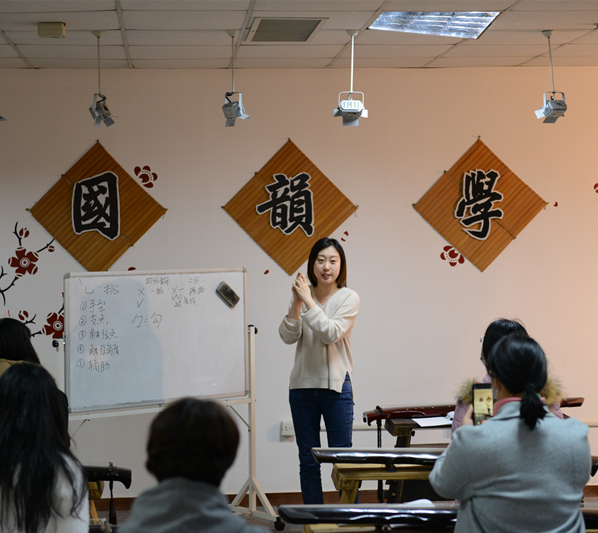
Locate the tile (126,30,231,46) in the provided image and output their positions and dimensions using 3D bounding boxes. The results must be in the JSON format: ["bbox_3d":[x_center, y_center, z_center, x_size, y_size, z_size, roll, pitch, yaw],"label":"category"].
[{"bbox_3d":[-0.600,-1.192,8.053,0.598,0.018,0.598,-1,1,-5],"label":"tile"}]

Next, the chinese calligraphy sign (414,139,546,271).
[{"bbox_3d":[1.124,-0.378,9.652,0.845,0.845,0.024,-1,1,-5],"label":"chinese calligraphy sign"}]

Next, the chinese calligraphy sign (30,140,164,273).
[{"bbox_3d":[-1.220,-0.342,9.454,0.845,0.845,0.024,-1,1,-5],"label":"chinese calligraphy sign"}]

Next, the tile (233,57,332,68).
[{"bbox_3d":[-0.104,-1.219,9.272,0.598,0.018,0.540,-1,1,-5],"label":"tile"}]

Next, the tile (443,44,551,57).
[{"bbox_3d":[1.141,-1.228,8.806,0.598,0.018,0.598,-1,1,-5],"label":"tile"}]

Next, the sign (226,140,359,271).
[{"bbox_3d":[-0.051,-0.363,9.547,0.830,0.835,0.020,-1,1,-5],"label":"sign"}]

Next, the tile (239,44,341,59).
[{"bbox_3d":[-0.054,-1.214,8.721,0.600,0.020,0.612,-1,1,-5],"label":"tile"}]

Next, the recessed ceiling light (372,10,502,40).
[{"bbox_3d":[0.647,-1.180,7.546,0.600,0.070,0.600,-1,1,-5],"label":"recessed ceiling light"}]

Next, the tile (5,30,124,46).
[{"bbox_3d":[-1.199,-1.185,7.997,0.595,0.020,0.595,-1,1,-5],"label":"tile"}]

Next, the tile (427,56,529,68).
[{"bbox_3d":[1.089,-1.242,9.387,0.595,0.020,0.549,-1,1,-5],"label":"tile"}]

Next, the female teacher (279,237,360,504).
[{"bbox_3d":[0.111,0.682,8.065,0.430,1.655,0.360,0,1,21],"label":"female teacher"}]

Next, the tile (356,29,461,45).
[{"bbox_3d":[0.595,-1.213,8.161,0.600,0.020,0.612,-1,1,-5],"label":"tile"}]

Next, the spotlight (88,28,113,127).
[{"bbox_3d":[-0.988,-0.933,7.800,0.105,0.495,0.125,0,1,28],"label":"spotlight"}]

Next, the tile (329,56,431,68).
[{"bbox_3d":[0.496,-1.233,9.335,0.600,0.020,0.520,-1,1,-5],"label":"tile"}]

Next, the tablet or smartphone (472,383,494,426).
[{"bbox_3d":[0.612,0.460,5.150,0.072,0.146,0.009,-3,1,-17],"label":"tablet or smartphone"}]

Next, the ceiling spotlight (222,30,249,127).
[{"bbox_3d":[-0.320,-0.944,7.833,0.170,0.479,0.170,0,1,45],"label":"ceiling spotlight"}]

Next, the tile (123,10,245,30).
[{"bbox_3d":[-0.549,-1.185,7.450,0.600,0.020,0.612,-1,1,-5],"label":"tile"}]

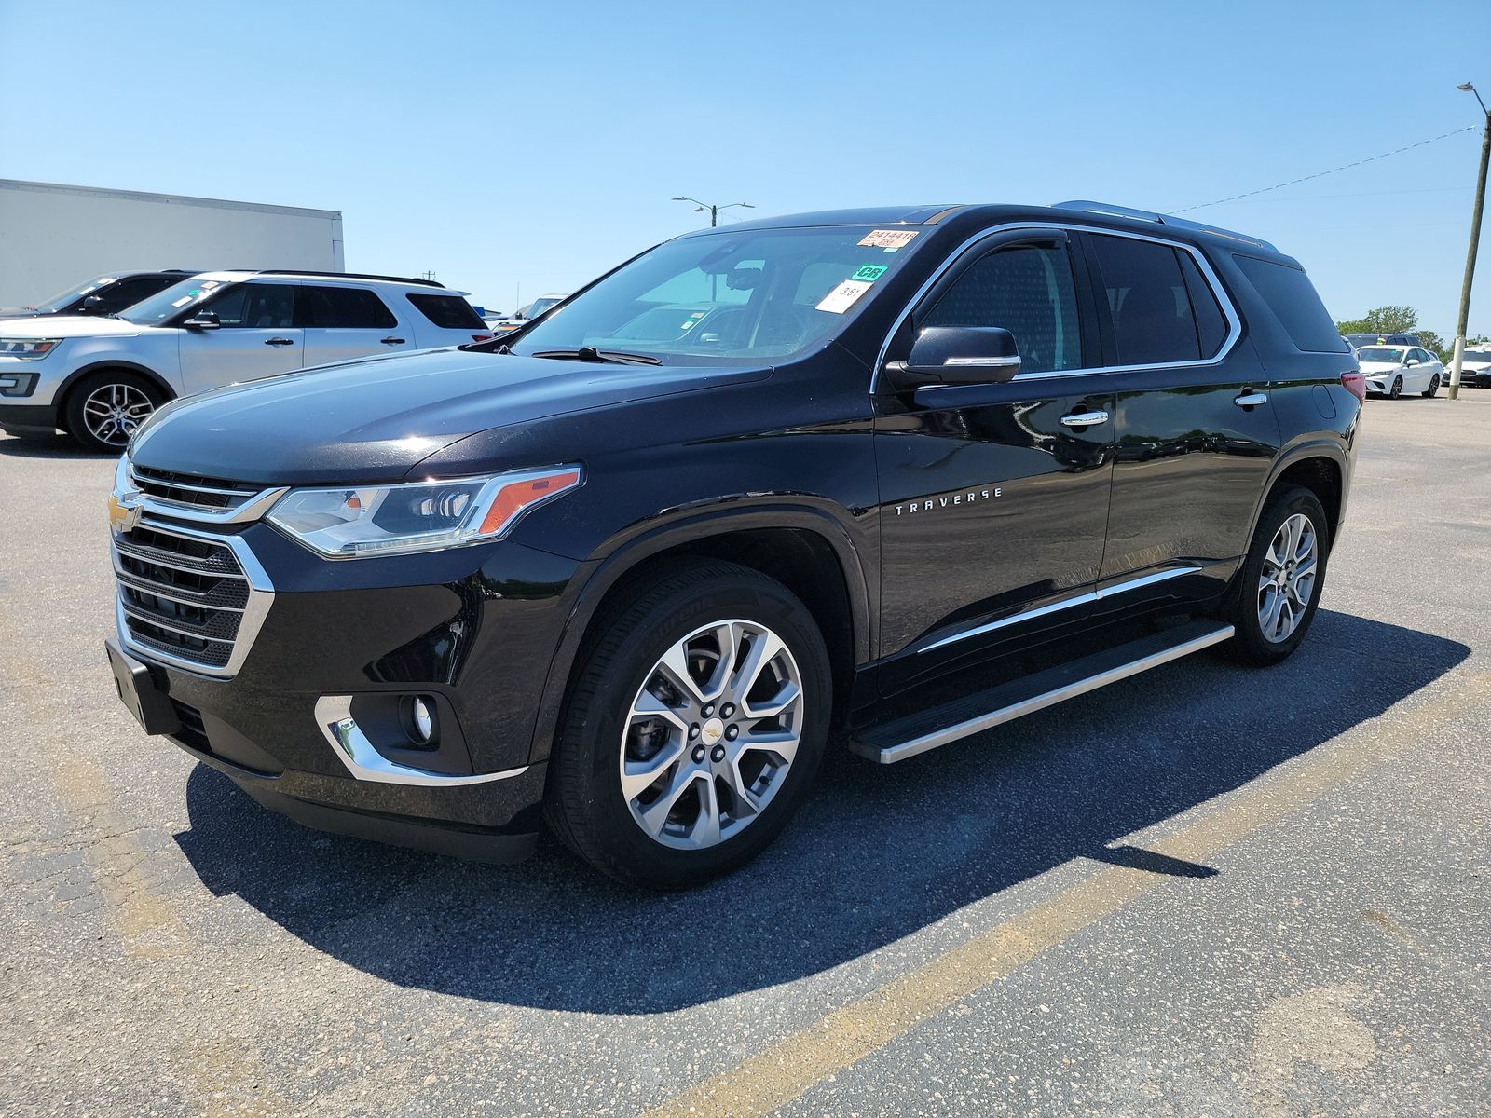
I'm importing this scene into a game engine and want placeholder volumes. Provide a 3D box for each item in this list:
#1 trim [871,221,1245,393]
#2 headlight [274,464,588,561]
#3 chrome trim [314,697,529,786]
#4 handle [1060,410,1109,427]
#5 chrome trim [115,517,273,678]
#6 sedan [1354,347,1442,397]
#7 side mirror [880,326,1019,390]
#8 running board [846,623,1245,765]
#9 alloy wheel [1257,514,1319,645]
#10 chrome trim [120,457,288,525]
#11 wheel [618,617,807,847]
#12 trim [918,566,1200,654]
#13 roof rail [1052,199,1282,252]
[{"bbox_3d":[1.069,-0.797,3.303,2.100,0.510,0.200,-8,14,-40],"label":"trim"},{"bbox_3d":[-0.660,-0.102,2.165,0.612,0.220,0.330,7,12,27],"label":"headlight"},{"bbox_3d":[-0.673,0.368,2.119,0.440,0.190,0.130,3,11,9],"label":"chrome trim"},{"bbox_3d":[1.048,-0.431,3.187,0.235,0.045,0.055,-8,14,-40],"label":"handle"},{"bbox_3d":[-1.392,0.024,2.460,0.190,0.350,1.280,-8,14,-40],"label":"chrome trim"},{"bbox_3d":[18.620,-5.445,30.100,4.880,1.445,1.840,-8,14,-38],"label":"sedan"},{"bbox_3d":[0.520,-0.511,2.656,0.200,0.165,0.290,-8,14,-40],"label":"side mirror"},{"bbox_3d":[1.049,0.392,3.367,1.980,0.060,0.165,-8,14,-40],"label":"running board"},{"bbox_3d":[2.234,0.069,4.424,0.545,0.545,0.190,-8,14,-40],"label":"alloy wheel"},{"bbox_3d":[-1.369,-0.180,2.438,0.190,0.120,1.300,-8,14,-40],"label":"chrome trim"},{"bbox_3d":[-0.118,0.396,2.476,0.545,0.545,0.190,-9,15,-41],"label":"wheel"},{"bbox_3d":[1.071,0.136,3.330,1.590,0.055,0.040,-11,16,-39],"label":"trim"},{"bbox_3d":[1.675,-1.271,4.016,1.770,0.075,0.065,-8,14,-40],"label":"roof rail"}]

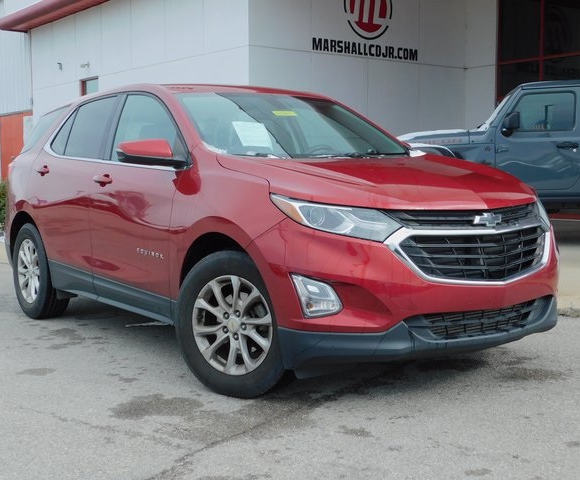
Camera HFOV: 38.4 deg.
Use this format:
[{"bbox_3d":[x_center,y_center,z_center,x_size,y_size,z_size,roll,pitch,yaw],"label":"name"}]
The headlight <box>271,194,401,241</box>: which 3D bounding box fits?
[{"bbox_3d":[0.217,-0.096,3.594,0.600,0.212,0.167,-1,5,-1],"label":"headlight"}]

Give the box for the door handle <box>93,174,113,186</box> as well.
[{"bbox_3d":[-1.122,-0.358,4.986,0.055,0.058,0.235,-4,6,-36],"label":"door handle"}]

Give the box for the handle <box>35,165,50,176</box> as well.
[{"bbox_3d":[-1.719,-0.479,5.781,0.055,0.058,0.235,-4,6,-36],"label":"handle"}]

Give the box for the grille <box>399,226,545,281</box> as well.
[{"bbox_3d":[0.907,0.066,3.790,1.080,0.265,0.190,-4,6,-36],"label":"grille"}]

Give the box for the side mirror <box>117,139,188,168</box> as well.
[{"bbox_3d":[-0.705,-0.448,4.259,0.260,0.155,0.240,-4,6,-36],"label":"side mirror"}]

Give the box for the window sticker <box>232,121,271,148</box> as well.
[{"bbox_3d":[-0.204,-0.574,4.522,0.180,0.012,0.285,1,33,-15],"label":"window sticker"}]

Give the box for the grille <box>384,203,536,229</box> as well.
[{"bbox_3d":[0.873,-0.102,3.820,1.060,0.125,0.200,-4,6,-36],"label":"grille"}]

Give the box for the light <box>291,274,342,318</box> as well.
[{"bbox_3d":[0.113,0.245,3.574,0.231,0.192,0.080,0,5,1],"label":"light"}]

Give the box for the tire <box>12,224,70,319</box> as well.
[{"bbox_3d":[-1.851,0.221,6.201,0.230,0.716,0.722,-4,6,-36],"label":"tire"}]

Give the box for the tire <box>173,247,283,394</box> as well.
[{"bbox_3d":[-0.225,0.394,4.021,0.722,0.716,0.230,3,6,33],"label":"tire"}]

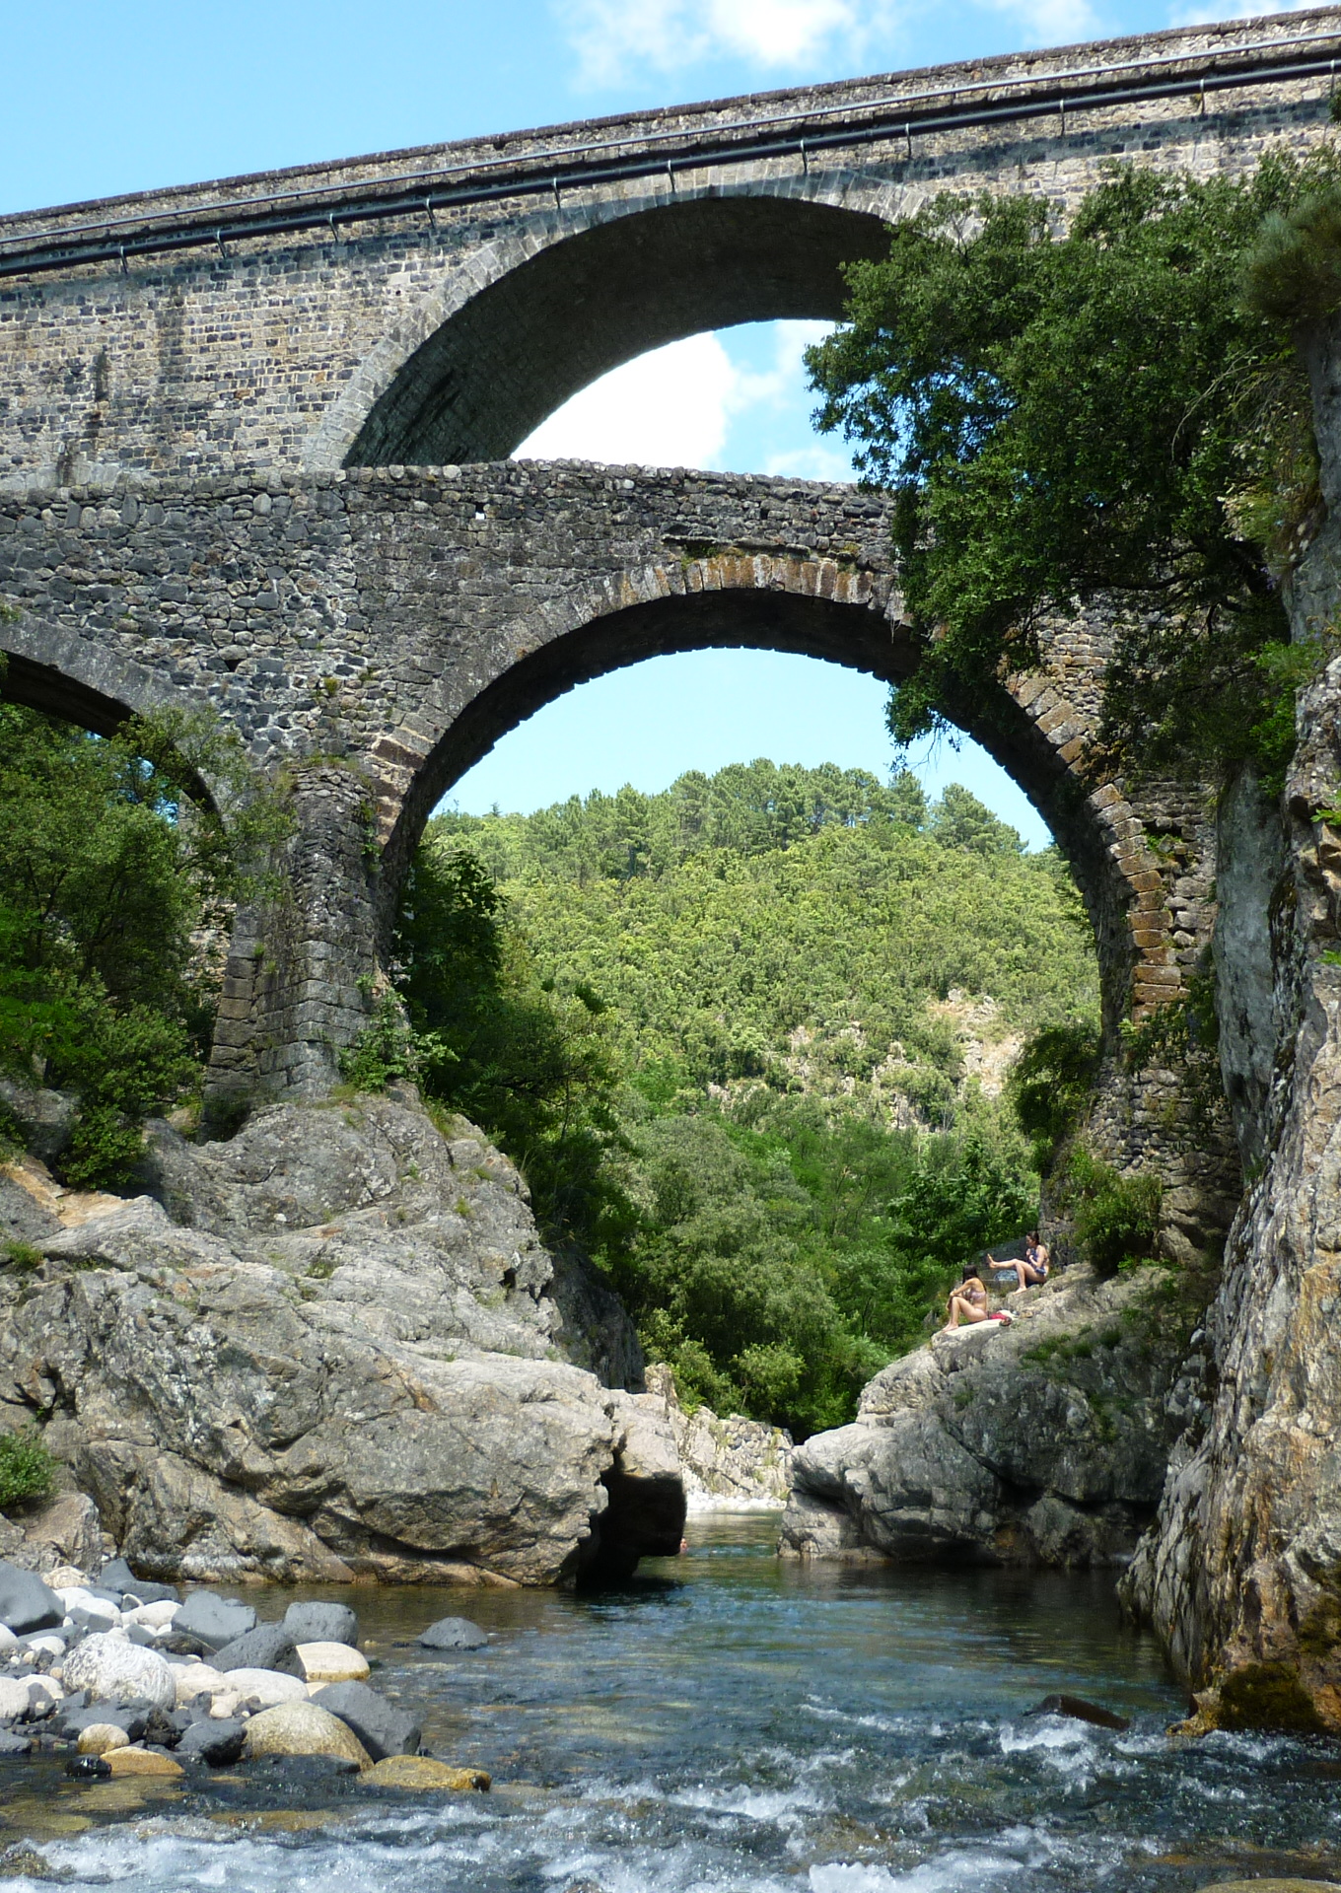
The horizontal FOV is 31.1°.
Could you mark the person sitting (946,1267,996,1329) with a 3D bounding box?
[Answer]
[{"bbox_3d":[4.280,5.050,34.500,0.680,0.950,0.460,-2,-12,12],"label":"person sitting"}]

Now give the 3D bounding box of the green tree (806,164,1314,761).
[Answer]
[{"bbox_3d":[4.600,-5.600,28.000,6.000,6.600,5.300,-1,-12,9],"label":"green tree"}]

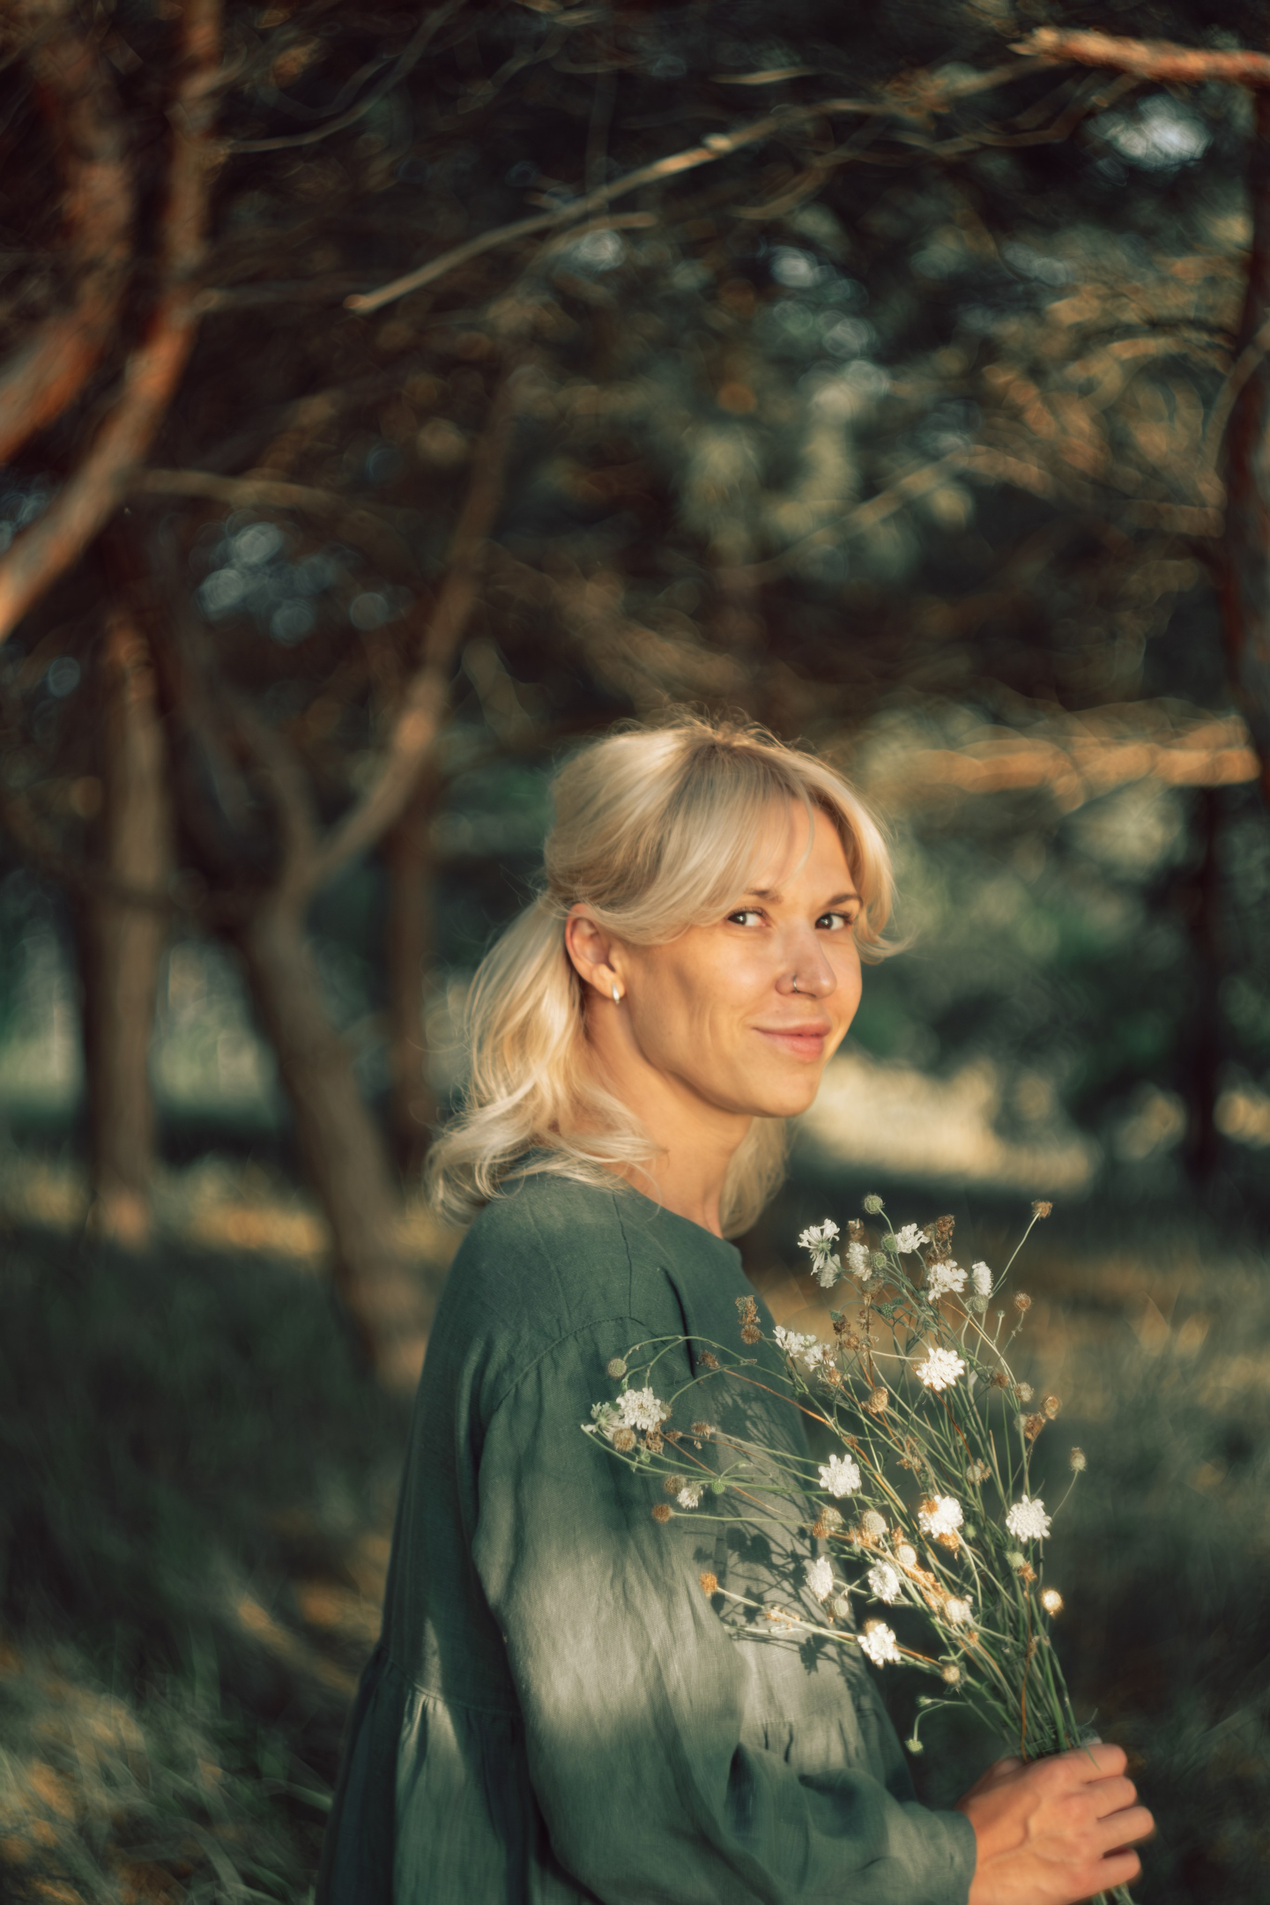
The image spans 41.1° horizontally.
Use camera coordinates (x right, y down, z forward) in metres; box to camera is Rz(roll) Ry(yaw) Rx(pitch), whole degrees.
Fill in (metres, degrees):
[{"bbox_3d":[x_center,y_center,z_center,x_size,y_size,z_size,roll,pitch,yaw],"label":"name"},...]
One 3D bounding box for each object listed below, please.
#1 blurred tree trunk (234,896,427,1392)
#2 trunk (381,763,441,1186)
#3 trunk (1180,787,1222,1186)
[{"bbox_3d":[-0.946,0.599,5.300,0.310,1.540,0.310,-15,0,0],"label":"blurred tree trunk"},{"bbox_3d":[-1.262,0.114,9.600,0.310,2.360,0.310,0,0,0],"label":"trunk"},{"bbox_3d":[3.279,0.194,9.800,0.240,2.330,0.240,0,0,0],"label":"trunk"}]

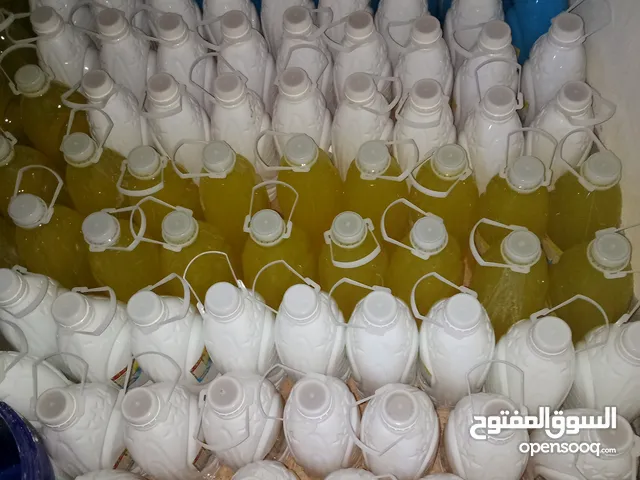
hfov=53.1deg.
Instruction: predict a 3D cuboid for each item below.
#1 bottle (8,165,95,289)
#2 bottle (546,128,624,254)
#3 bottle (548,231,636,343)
[{"bbox_3d":[-0.369,0.039,0.922,0.103,0.290,0.103,-4,58,-3],"label":"bottle"},{"bbox_3d":[0.351,-0.016,0.892,0.095,0.285,0.095,-8,59,0],"label":"bottle"},{"bbox_3d":[0.349,0.086,0.847,0.103,0.290,0.103,-8,58,3],"label":"bottle"}]

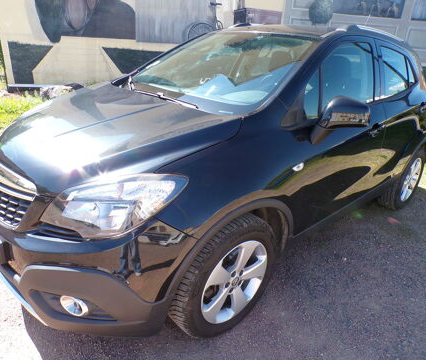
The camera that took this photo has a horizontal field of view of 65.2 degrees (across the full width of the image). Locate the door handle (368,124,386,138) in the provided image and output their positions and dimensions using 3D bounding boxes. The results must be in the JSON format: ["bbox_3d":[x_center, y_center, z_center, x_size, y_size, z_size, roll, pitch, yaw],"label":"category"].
[{"bbox_3d":[1.114,-0.340,2.277,0.220,0.055,0.055,-16,30,-40],"label":"door handle"}]

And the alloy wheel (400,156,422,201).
[{"bbox_3d":[1.944,-0.028,3.405,0.470,0.470,0.160,-16,30,-40],"label":"alloy wheel"}]

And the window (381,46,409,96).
[{"bbox_3d":[1.452,-0.846,2.630,0.530,0.360,0.050,-16,9,-40],"label":"window"}]

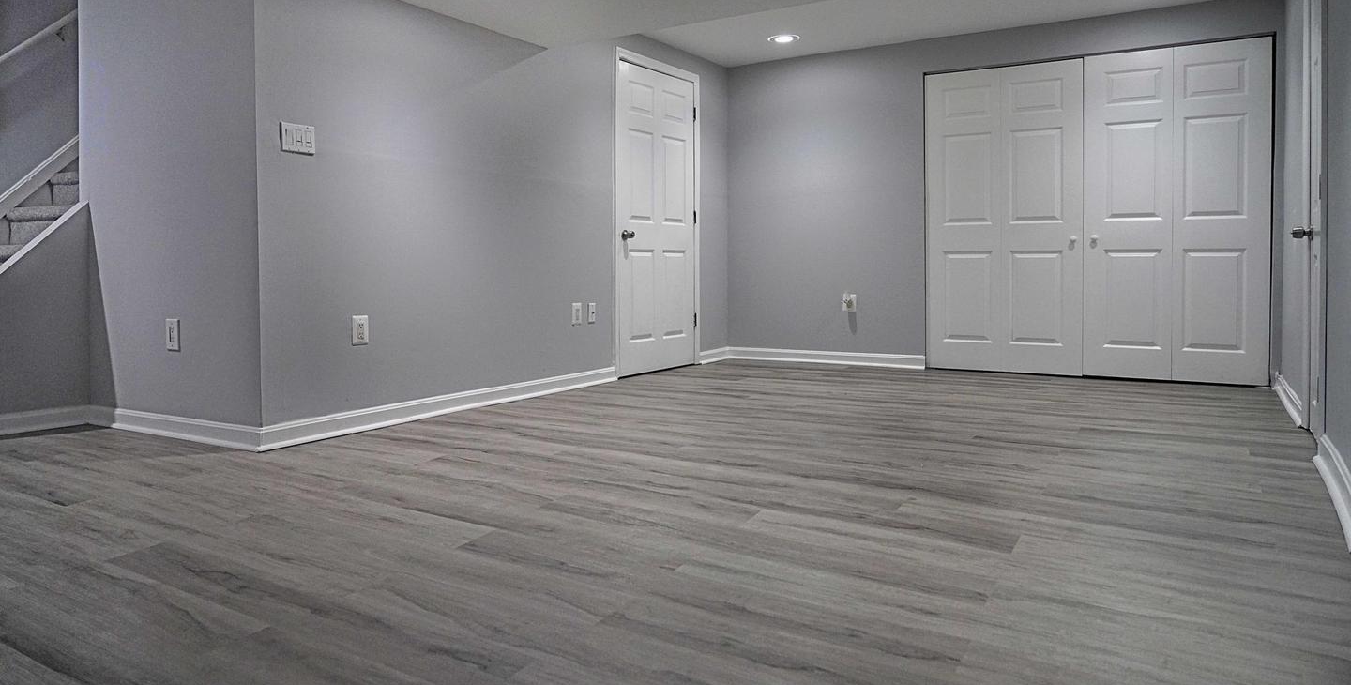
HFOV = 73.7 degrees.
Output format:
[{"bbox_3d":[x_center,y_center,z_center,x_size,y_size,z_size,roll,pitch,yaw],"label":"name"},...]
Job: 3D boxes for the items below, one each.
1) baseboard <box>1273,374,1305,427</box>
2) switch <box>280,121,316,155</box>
[{"bbox_3d":[3.022,0.256,4.451,0.025,0.090,1.380,2,5,32],"label":"baseboard"},{"bbox_3d":[-1.546,-0.839,3.709,0.015,0.115,0.162,2,5,32],"label":"switch"}]

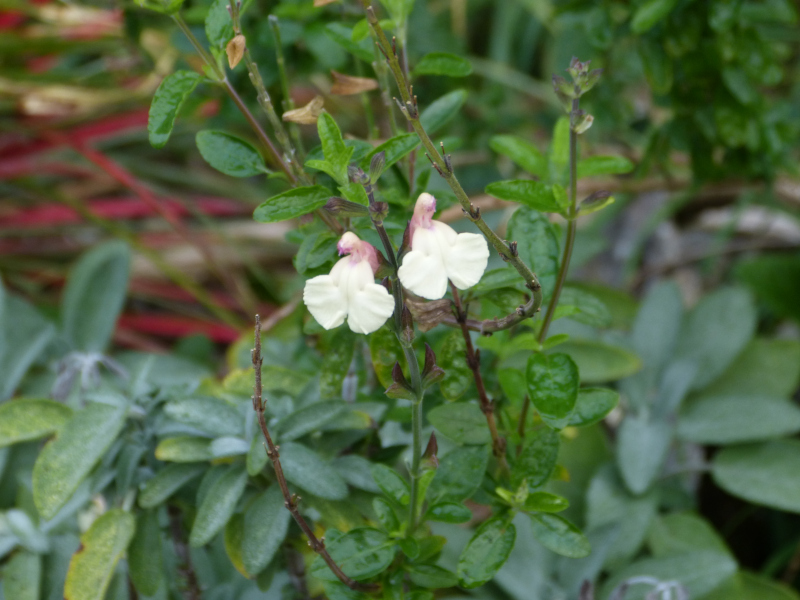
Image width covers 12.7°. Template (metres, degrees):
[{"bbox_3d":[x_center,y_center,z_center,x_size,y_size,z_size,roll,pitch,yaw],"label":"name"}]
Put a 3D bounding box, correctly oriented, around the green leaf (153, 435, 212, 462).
[{"bbox_3d":[-0.063,0.045,1.070,0.022,0.004,0.009,-6,60,-3],"label":"green leaf"}]

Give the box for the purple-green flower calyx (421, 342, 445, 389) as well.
[{"bbox_3d":[0.009,0.017,0.955,0.006,0.011,0.006,-2,18,-37],"label":"purple-green flower calyx"}]

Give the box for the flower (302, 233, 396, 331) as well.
[{"bbox_3d":[-0.014,-0.004,0.945,0.022,0.024,0.018,8,23,20],"label":"flower"}]

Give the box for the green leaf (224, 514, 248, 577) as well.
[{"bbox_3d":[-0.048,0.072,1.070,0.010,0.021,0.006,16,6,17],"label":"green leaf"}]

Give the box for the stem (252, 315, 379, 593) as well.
[{"bbox_3d":[-0.030,0.048,1.050,0.016,0.092,0.013,-23,17,0],"label":"stem"}]

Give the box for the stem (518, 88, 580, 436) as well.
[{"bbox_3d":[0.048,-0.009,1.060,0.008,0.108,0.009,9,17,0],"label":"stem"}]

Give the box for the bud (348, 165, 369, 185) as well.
[{"bbox_3d":[-0.011,-0.033,0.950,0.007,0.004,0.004,42,8,-12],"label":"bud"}]

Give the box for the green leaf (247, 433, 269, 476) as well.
[{"bbox_3d":[-0.042,0.045,1.050,0.006,0.004,0.014,9,59,18],"label":"green leaf"}]

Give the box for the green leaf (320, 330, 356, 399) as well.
[{"bbox_3d":[-0.018,0.018,1.050,0.011,0.021,0.005,4,6,1],"label":"green leaf"}]

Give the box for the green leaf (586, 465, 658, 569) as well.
[{"bbox_3d":[0.073,0.071,1.180,0.022,0.006,0.036,-3,63,-1],"label":"green leaf"}]

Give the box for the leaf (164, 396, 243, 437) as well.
[{"bbox_3d":[-0.059,0.035,1.080,0.025,0.005,0.011,13,37,-19],"label":"leaf"}]

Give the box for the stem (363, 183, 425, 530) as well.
[{"bbox_3d":[-0.002,0.016,1.000,0.014,0.100,0.012,-8,18,-3],"label":"stem"}]

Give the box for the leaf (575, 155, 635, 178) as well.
[{"bbox_3d":[0.057,-0.037,1.010,0.017,0.004,0.008,-3,41,-10],"label":"leaf"}]

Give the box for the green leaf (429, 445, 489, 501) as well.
[{"bbox_3d":[0.017,0.050,1.020,0.022,0.005,0.015,-42,75,-10],"label":"green leaf"}]

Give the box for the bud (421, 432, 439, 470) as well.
[{"bbox_3d":[0.008,0.042,1.000,0.005,0.010,0.005,5,7,-30],"label":"bud"}]

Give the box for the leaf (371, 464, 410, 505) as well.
[{"bbox_3d":[-0.002,0.053,1.025,0.015,0.007,0.004,39,-12,10],"label":"leaf"}]

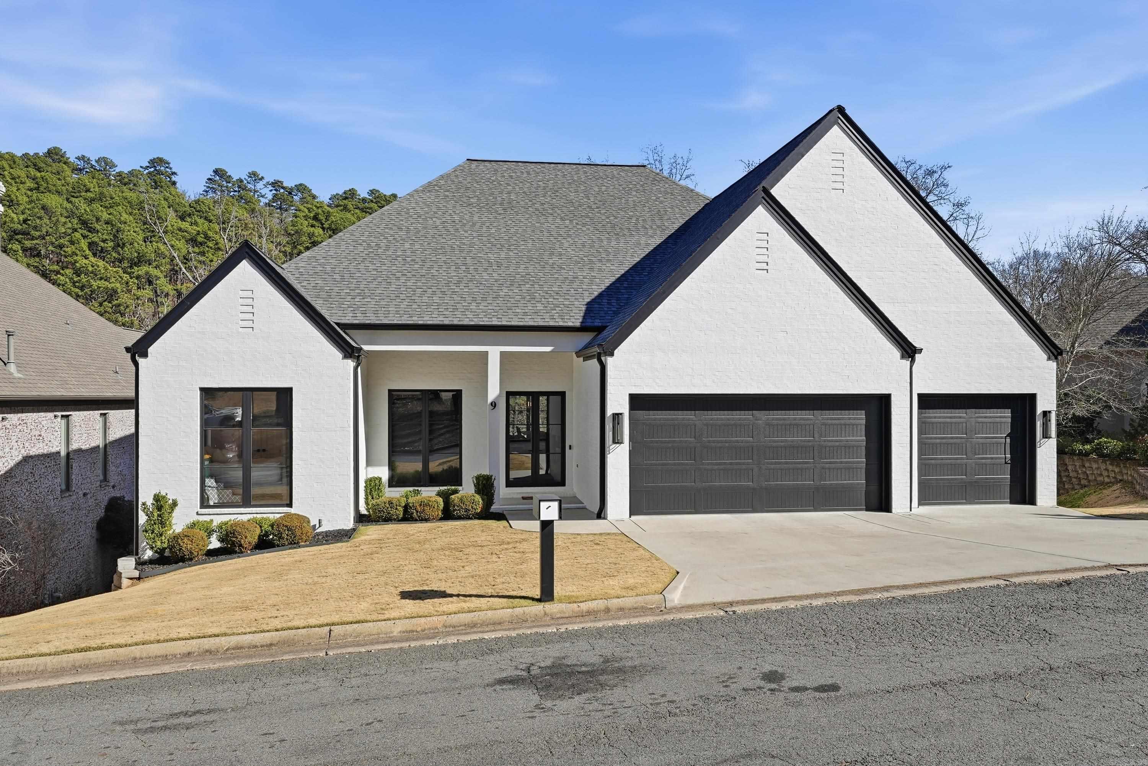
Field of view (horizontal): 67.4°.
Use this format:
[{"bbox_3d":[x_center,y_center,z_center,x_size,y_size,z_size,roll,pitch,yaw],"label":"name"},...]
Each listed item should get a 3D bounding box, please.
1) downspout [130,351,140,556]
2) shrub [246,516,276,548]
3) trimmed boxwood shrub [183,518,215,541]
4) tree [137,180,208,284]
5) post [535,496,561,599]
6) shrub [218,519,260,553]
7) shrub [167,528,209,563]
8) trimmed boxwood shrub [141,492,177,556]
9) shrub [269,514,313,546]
[{"bbox_3d":[-8.673,1.389,17.000,0.180,4.050,0.110,0,0,-8],"label":"downspout"},{"bbox_3d":[-6.096,2.921,16.850,0.650,0.620,0.620,0,0,-8],"label":"shrub"},{"bbox_3d":[-7.285,2.921,16.700,0.640,0.600,0.600,0,0,-8],"label":"trimmed boxwood shrub"},{"bbox_3d":[-31.115,-10.407,68.000,7.500,12.500,6.500,0,0,-8],"label":"tree"},{"bbox_3d":[-0.330,2.050,10.650,0.270,1.280,0.500,0,0,-11],"label":"post"},{"bbox_3d":[-6.285,2.893,16.250,0.740,0.640,0.720,0,0,-8],"label":"shrub"},{"bbox_3d":[-7.213,3.040,16.130,0.750,0.640,0.730,0,0,-8],"label":"shrub"},{"bbox_3d":[-8.002,2.705,16.600,0.700,1.230,0.660,0,0,-8],"label":"trimmed boxwood shrub"},{"bbox_3d":[-5.355,2.788,16.380,0.790,0.630,0.760,0,0,-8],"label":"shrub"}]

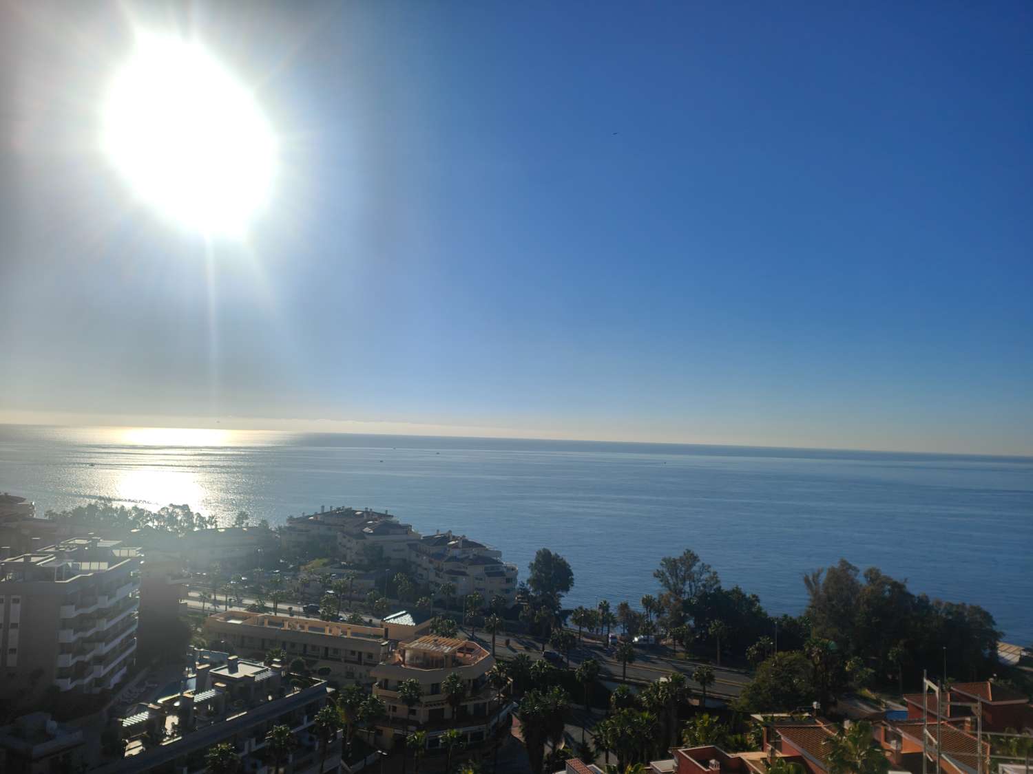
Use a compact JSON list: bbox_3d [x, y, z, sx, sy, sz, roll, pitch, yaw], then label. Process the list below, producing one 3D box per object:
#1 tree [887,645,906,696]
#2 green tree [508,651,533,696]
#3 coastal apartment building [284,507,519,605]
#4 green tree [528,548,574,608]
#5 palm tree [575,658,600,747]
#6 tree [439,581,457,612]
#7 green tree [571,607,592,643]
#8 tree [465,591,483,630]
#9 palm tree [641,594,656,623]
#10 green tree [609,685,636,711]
[{"bbox_3d":[58.590,43.750,115.000,2.870,7.850,2.870,2,-4,0],"label":"tree"},{"bbox_3d":[0.662,47.550,123.229,4.010,7.230,4.010,2,-4,0],"label":"green tree"},{"bbox_3d":[-36.150,48.974,222.234,70.000,20.500,27.000,0,-4,32],"label":"coastal apartment building"},{"bbox_3d":[8.268,47.043,180.341,10.980,15.470,10.980,2,-4,0],"label":"green tree"},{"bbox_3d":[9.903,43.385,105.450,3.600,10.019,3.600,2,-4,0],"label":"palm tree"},{"bbox_3d":[-16.948,51.752,183.138,4.230,7.500,4.230,2,-4,0],"label":"tree"},{"bbox_3d":[13.832,51.389,161.059,4.200,7.696,4.200,2,-4,0],"label":"green tree"},{"bbox_3d":[-8.530,43.880,146.480,3.650,7.300,3.650,2,-4,0],"label":"tree"},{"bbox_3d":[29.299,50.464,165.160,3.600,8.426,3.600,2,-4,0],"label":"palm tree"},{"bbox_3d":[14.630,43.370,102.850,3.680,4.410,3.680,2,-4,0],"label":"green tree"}]

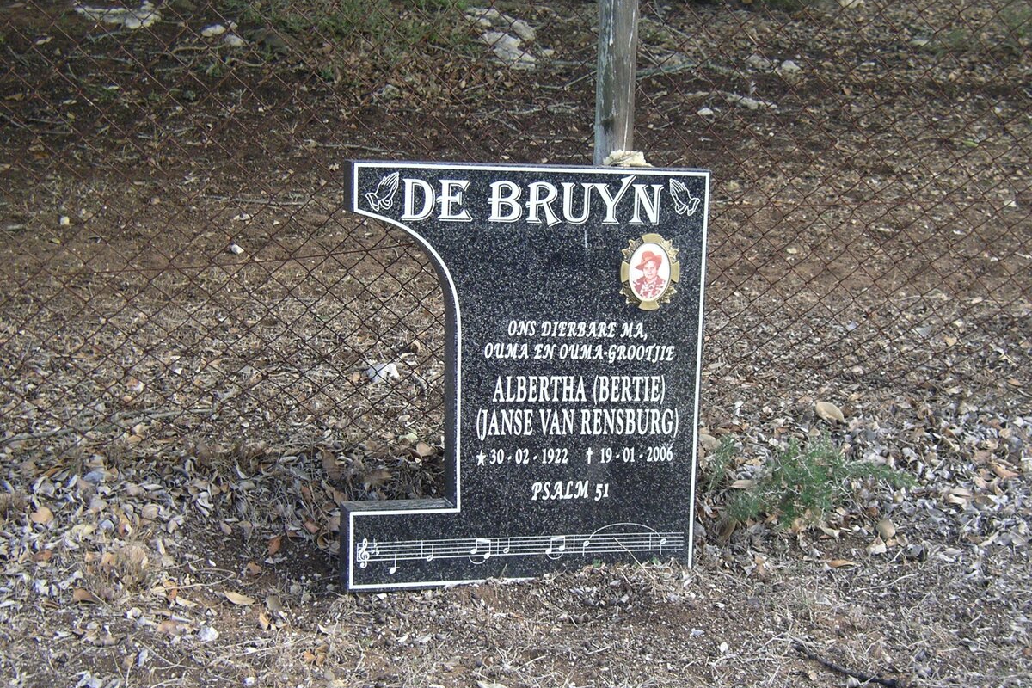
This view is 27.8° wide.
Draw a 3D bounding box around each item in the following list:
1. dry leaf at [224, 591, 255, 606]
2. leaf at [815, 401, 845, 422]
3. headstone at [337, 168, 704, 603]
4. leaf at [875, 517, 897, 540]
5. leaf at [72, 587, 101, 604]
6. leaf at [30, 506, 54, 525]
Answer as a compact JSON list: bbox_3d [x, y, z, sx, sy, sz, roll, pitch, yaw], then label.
[{"bbox_3d":[-0.539,0.496,4.072,0.060,0.018,0.037,2,12,0],"label":"dry leaf"},{"bbox_3d":[0.843,0.181,5.595,0.078,0.036,0.050,2,12,0],"label":"leaf"},{"bbox_3d":[0.017,0.064,4.232,0.732,0.850,0.087,0,8,-15],"label":"headstone"},{"bbox_3d":[0.818,0.409,4.611,0.045,0.036,0.035,2,12,0],"label":"leaf"},{"bbox_3d":[-0.834,0.488,4.052,0.053,0.022,0.038,2,12,0],"label":"leaf"},{"bbox_3d":[-1.026,0.371,4.513,0.052,0.028,0.040,2,12,0],"label":"leaf"}]

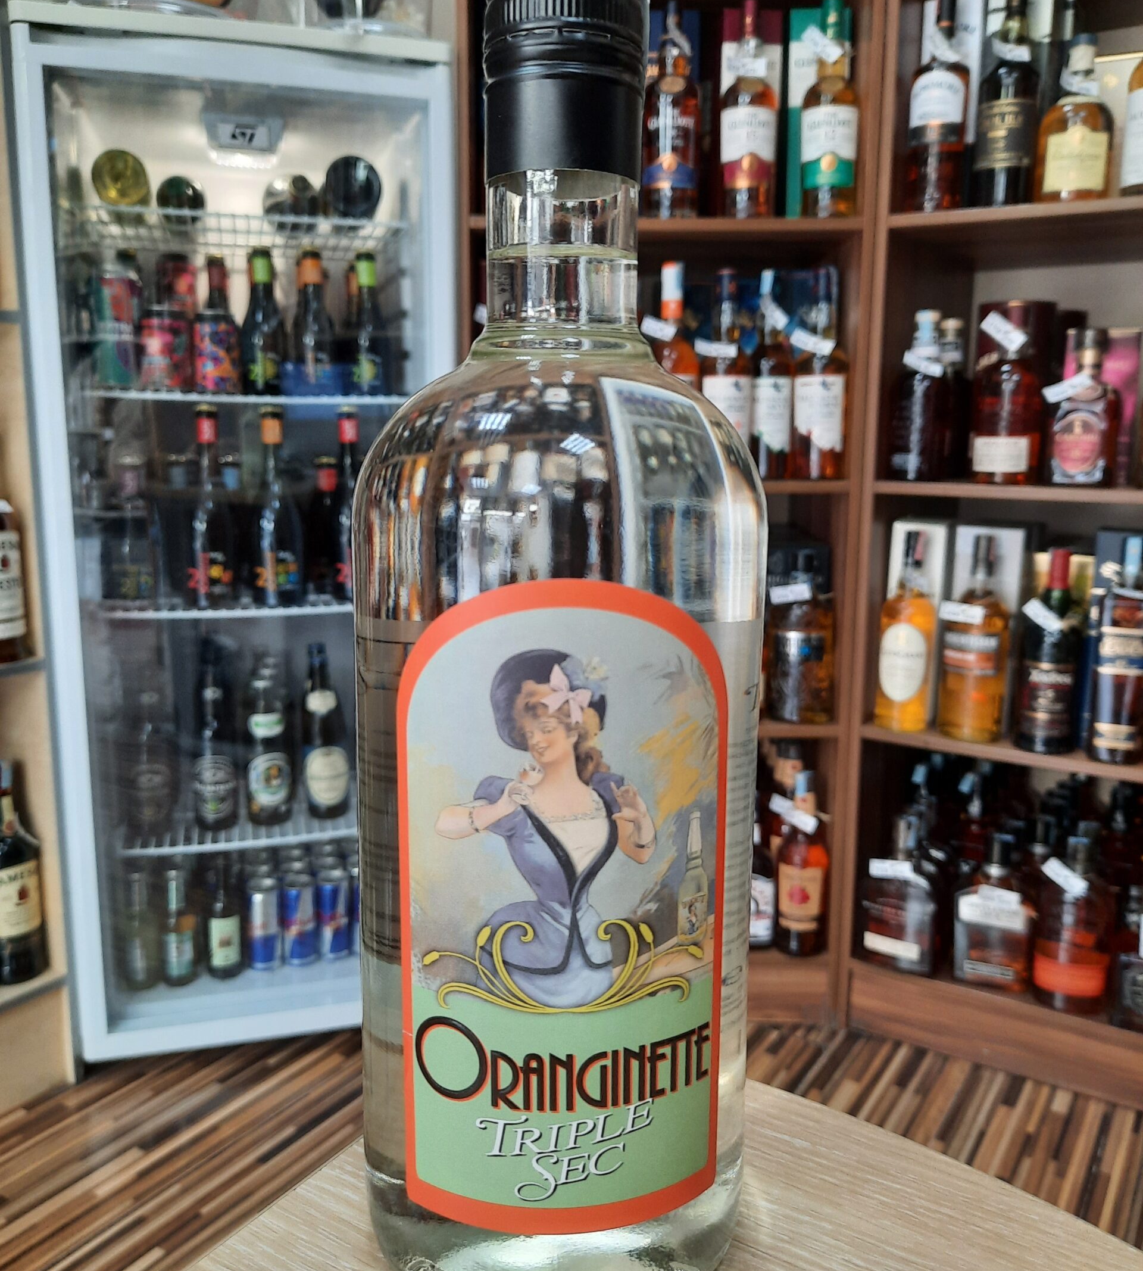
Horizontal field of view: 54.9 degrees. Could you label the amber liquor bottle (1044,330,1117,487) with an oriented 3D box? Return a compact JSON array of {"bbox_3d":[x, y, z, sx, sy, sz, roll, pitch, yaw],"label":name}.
[{"bbox_3d":[0.690,-0.308,1.486,0.088,0.208,0.085,7,11,35],"label":"amber liquor bottle"}]

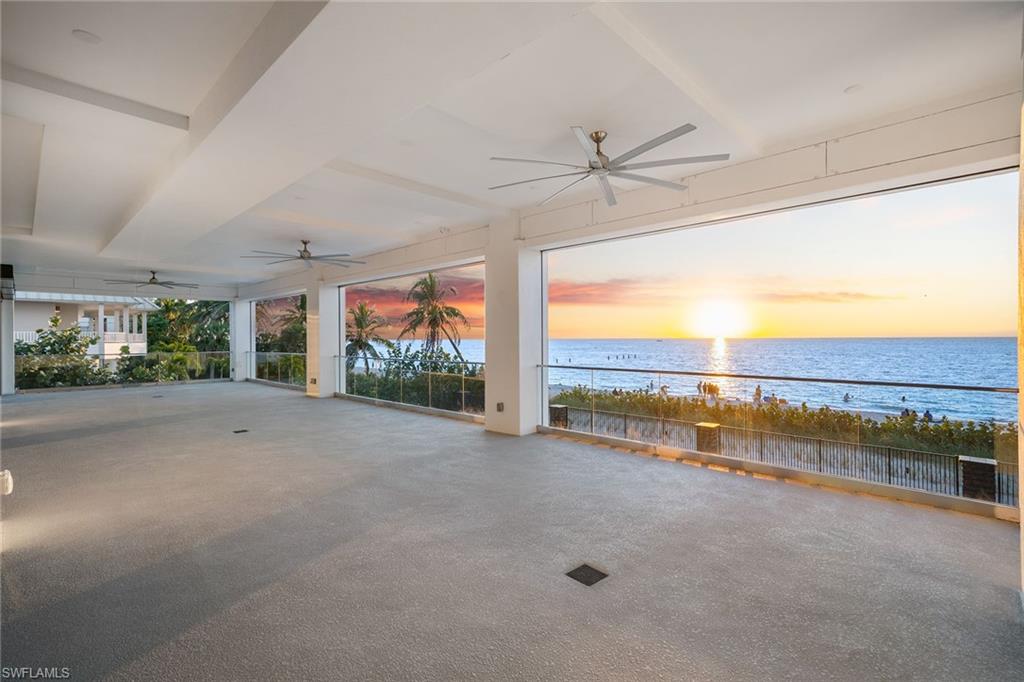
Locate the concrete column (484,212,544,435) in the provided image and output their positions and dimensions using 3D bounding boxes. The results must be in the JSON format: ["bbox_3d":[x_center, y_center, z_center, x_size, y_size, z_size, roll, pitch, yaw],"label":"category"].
[{"bbox_3d":[0.068,-0.281,7.620,0.699,3.542,0.654,0,0,43],"label":"concrete column"}]

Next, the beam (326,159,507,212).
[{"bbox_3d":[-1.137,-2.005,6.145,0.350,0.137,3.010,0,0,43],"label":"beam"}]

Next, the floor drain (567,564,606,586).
[{"bbox_3d":[0.485,1.507,2.929,0.192,0.020,0.193,0,0,43],"label":"floor drain"}]

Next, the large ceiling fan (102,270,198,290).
[{"bbox_3d":[-10.096,-1.722,12.859,2.131,0.426,2.131,0,0,43],"label":"large ceiling fan"}]

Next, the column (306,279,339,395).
[{"bbox_3d":[-5.066,-0.188,12.288,0.684,3.344,0.608,0,0,43],"label":"column"}]

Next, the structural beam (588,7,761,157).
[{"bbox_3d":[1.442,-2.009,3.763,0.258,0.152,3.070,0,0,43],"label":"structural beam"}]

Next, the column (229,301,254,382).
[{"bbox_3d":[-10.072,-0.058,16.961,0.669,3.070,0.623,0,0,43],"label":"column"}]

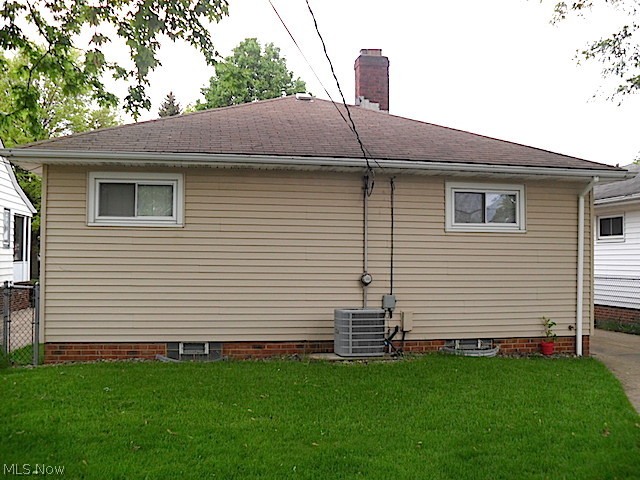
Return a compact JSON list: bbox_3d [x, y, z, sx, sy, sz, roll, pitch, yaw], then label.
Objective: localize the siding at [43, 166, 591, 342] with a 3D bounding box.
[{"bbox_3d":[0.252,0.249,9.644,8.284,2.427,0.176,1,-2,-10],"label":"siding"}]

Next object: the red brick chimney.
[{"bbox_3d":[1.069,-3.230,13.230,0.608,1.303,0.431,1,-2,-10],"label":"red brick chimney"}]

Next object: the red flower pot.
[{"bbox_3d":[3.510,1.677,9.967,0.208,0.191,0.208,1,-2,0],"label":"red flower pot"}]

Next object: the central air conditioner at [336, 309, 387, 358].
[{"bbox_3d":[0.583,1.320,9.232,0.637,0.637,0.608,1,-2,-10],"label":"central air conditioner"}]

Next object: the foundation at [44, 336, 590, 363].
[{"bbox_3d":[0.238,1.612,9.649,8.150,0.300,0.216,1,-2,-10],"label":"foundation"}]

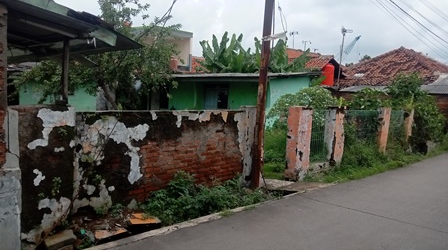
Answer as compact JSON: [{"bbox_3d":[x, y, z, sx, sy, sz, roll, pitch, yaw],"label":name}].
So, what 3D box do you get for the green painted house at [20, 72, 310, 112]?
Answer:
[{"bbox_3d":[-1.950,-0.661,16.787,11.800,2.850,5.500,1,3,12],"label":"green painted house"}]

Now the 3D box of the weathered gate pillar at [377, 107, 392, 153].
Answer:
[{"bbox_3d":[4.592,0.241,10.421,0.320,1.420,0.320,-2,3,-40],"label":"weathered gate pillar"}]

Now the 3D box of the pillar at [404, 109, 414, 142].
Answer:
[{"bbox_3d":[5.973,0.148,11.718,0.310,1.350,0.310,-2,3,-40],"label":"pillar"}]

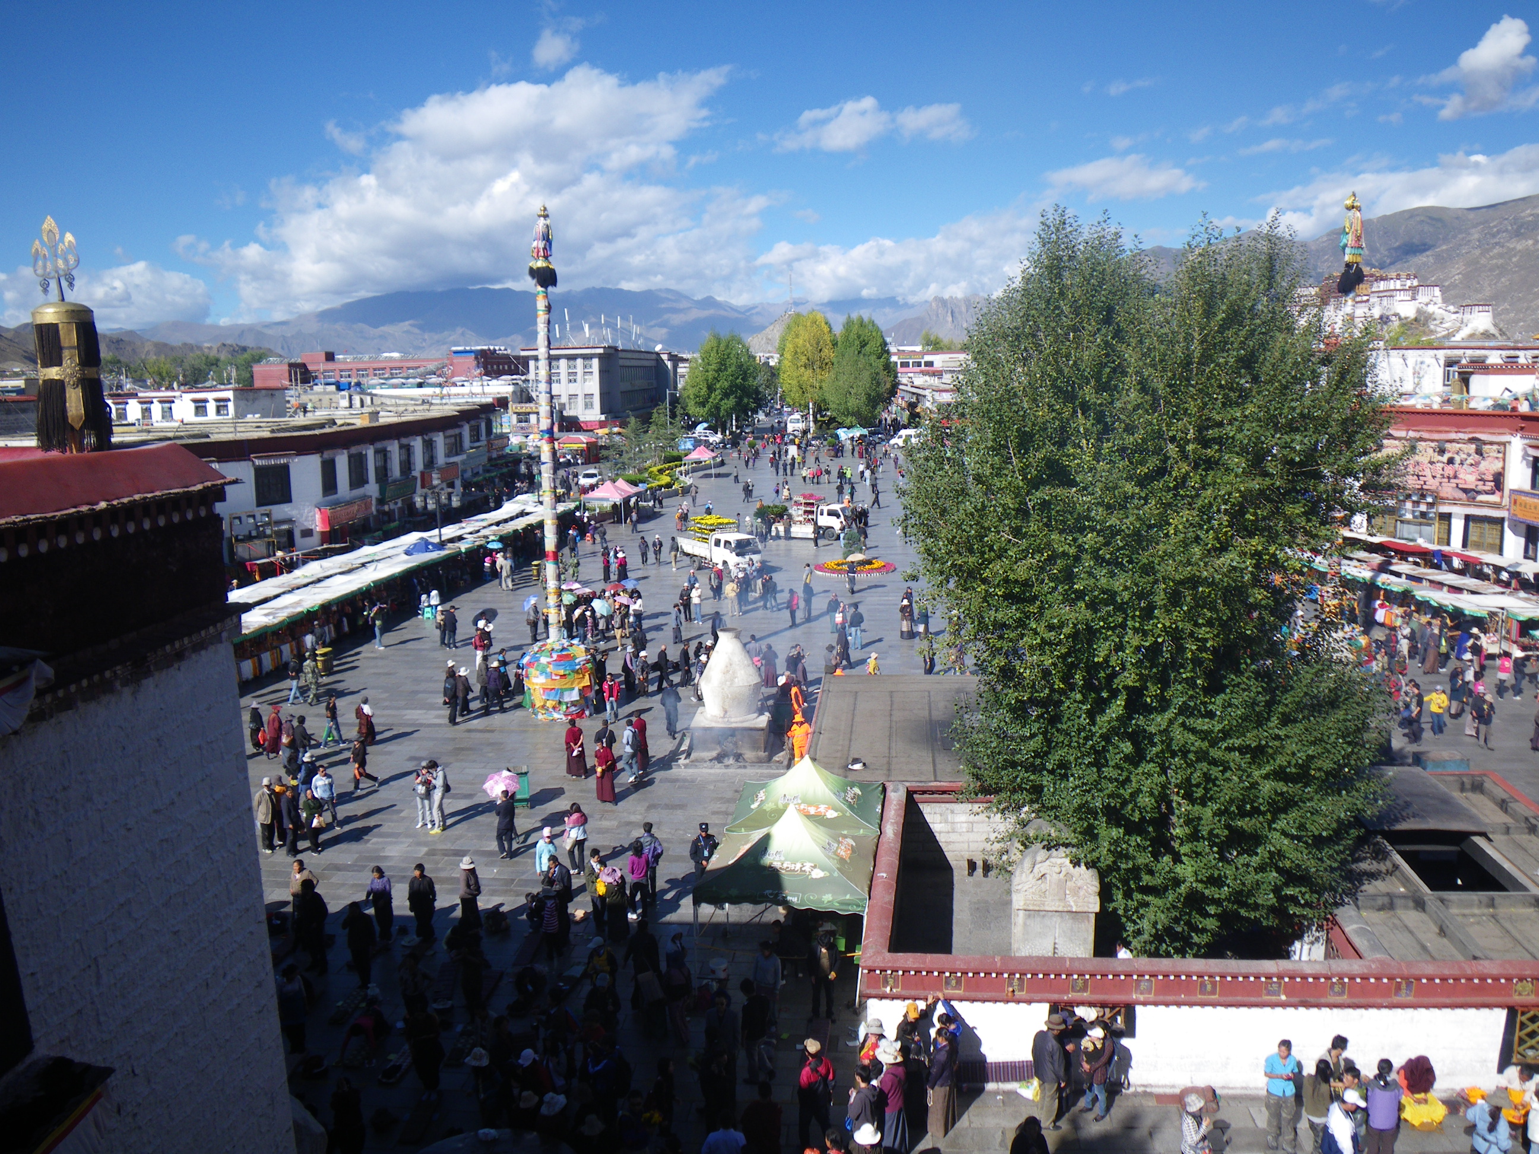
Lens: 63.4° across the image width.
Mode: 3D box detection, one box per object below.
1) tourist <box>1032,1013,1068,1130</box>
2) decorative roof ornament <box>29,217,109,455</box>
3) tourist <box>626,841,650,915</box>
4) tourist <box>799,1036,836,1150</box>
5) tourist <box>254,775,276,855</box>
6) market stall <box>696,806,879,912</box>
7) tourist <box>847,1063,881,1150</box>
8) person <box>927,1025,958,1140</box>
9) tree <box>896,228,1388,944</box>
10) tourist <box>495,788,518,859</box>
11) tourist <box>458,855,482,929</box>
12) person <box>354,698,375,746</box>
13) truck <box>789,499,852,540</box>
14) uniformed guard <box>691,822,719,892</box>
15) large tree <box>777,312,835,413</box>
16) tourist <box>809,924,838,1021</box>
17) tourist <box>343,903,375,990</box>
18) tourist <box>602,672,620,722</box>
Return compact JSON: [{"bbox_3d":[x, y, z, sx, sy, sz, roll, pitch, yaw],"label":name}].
[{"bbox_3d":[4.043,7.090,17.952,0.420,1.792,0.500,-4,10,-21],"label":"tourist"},{"bbox_3d":[-7.049,-2.387,12.408,0.740,2.324,0.740,-6,11,-29],"label":"decorative roof ornament"},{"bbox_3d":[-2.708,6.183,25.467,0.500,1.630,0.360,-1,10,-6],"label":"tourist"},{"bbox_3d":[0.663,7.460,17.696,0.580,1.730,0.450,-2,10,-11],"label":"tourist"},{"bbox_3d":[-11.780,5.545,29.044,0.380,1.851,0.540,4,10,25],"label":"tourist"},{"bbox_3d":[0.405,5.771,22.831,2.974,3.339,2.918,1,10,7],"label":"market stall"},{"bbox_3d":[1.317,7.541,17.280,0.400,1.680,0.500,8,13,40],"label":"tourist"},{"bbox_3d":[2.444,7.104,17.605,0.420,1.705,0.450,-5,11,-25],"label":"person"},{"bbox_3d":[6.750,0.464,22.804,8.400,13.800,8.300,0,10,0],"label":"tree"},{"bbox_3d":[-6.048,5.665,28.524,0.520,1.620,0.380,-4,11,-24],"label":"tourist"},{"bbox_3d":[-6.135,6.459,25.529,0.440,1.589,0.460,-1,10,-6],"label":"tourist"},{"bbox_3d":[-12.619,4.458,38.773,0.580,1.546,0.500,9,13,44],"label":"person"},{"bbox_3d":[2.766,-3.937,82.222,5.300,2.750,2.000,2,10,17],"label":"truck"},{"bbox_3d":[-1.354,6.008,26.234,0.560,1.760,0.340,-1,10,-3],"label":"uniformed guard"},{"bbox_3d":[5.844,-32.289,198.396,9.200,19.200,9.000,0,10,0],"label":"large tree"},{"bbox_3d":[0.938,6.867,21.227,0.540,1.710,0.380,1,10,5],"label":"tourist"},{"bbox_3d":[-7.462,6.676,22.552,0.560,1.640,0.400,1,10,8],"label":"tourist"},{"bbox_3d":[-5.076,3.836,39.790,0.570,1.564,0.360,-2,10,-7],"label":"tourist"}]

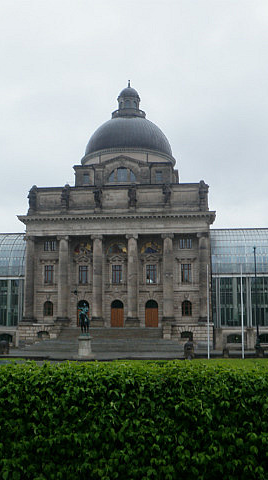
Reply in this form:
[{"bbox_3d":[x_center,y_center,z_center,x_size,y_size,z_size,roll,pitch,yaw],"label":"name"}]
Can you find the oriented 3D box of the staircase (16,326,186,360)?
[{"bbox_3d":[-3.492,13.074,67.568,20.553,3.000,9.500,-1,-9,6],"label":"staircase"}]

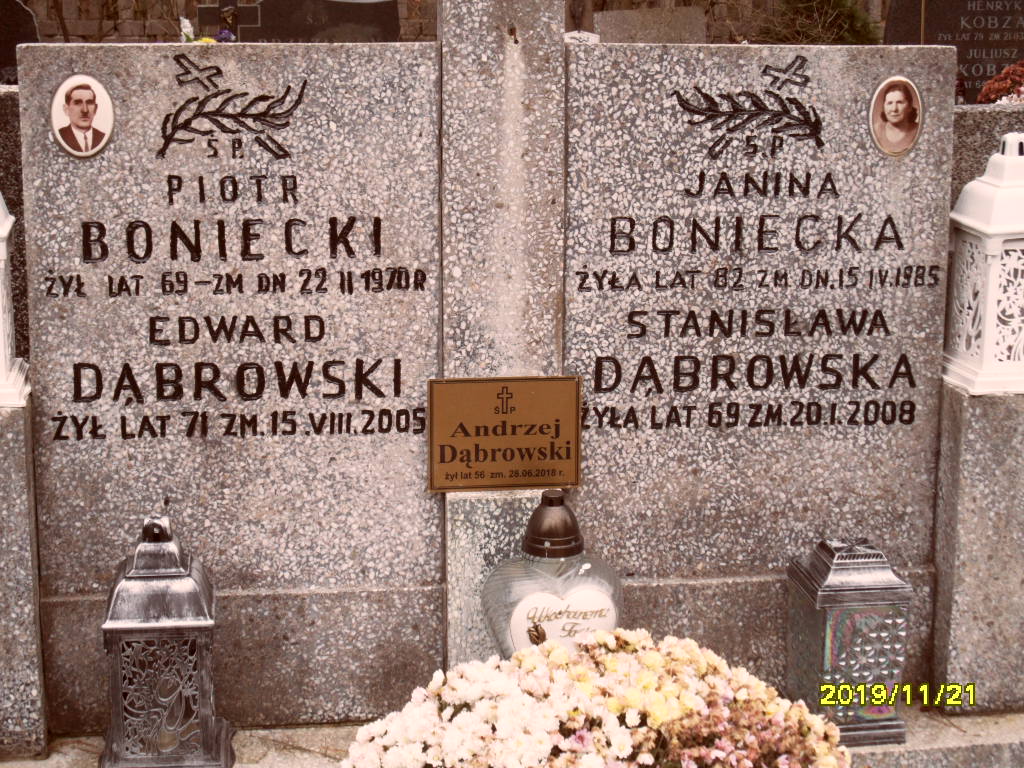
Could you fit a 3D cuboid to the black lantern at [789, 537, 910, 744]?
[{"bbox_3d":[0.462,0.345,2.416,0.129,0.262,0.129,-2,12,-8],"label":"black lantern"}]

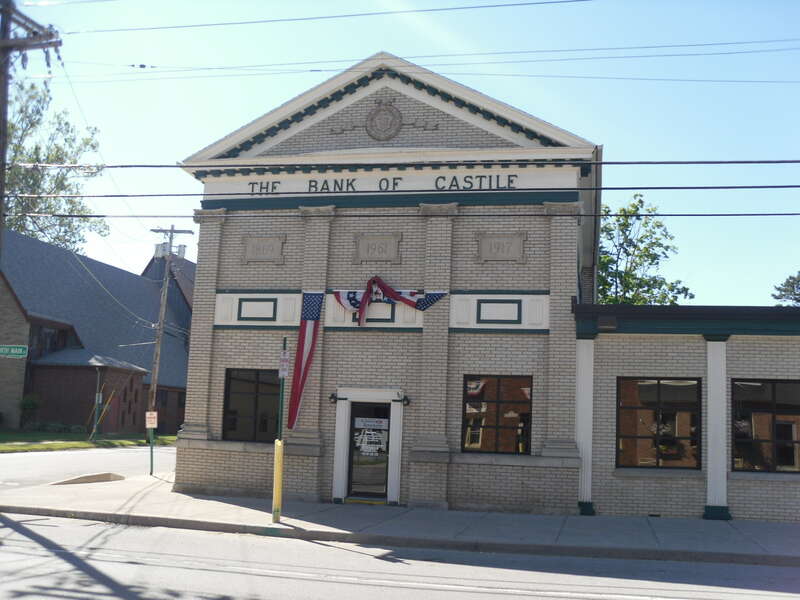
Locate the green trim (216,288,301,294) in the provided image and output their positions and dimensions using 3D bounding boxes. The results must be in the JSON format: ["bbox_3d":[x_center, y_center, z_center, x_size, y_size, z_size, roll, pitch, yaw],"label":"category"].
[{"bbox_3d":[-3.194,-0.181,17.828,2.049,0.105,0.080,0,-7,11],"label":"green trim"}]

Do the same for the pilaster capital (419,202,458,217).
[{"bbox_3d":[0.839,-1.876,16.742,0.835,0.312,0.320,0,-7,13],"label":"pilaster capital"}]

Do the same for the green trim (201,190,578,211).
[{"bbox_3d":[-0.395,-2.144,17.475,8.488,0.305,0.300,0,-7,11],"label":"green trim"}]

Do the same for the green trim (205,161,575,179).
[{"bbox_3d":[-0.430,-2.819,17.098,8.648,0.168,0.220,0,-7,13],"label":"green trim"}]

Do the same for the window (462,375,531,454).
[{"bbox_3d":[2.038,2.417,16.571,1.465,1.670,0.080,0,-7,11],"label":"window"}]

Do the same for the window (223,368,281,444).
[{"bbox_3d":[-3.190,2.325,17.265,1.409,1.579,0.100,0,-8,12],"label":"window"}]

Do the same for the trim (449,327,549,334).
[{"bbox_3d":[2.037,0.648,16.276,2.058,0.114,0.080,0,-7,13],"label":"trim"}]

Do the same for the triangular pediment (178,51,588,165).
[{"bbox_3d":[-0.388,-4.164,17.298,9.066,2.422,0.600,0,-7,13],"label":"triangular pediment"}]

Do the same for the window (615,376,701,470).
[{"bbox_3d":[5.175,2.456,15.702,1.615,1.800,0.100,0,-8,12],"label":"window"}]

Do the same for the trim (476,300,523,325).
[{"bbox_3d":[2.078,0.245,16.415,0.930,0.505,0.060,0,-8,12],"label":"trim"}]

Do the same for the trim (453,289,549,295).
[{"bbox_3d":[2.099,-0.165,16.450,2.066,0.090,0.080,0,-8,12],"label":"trim"}]

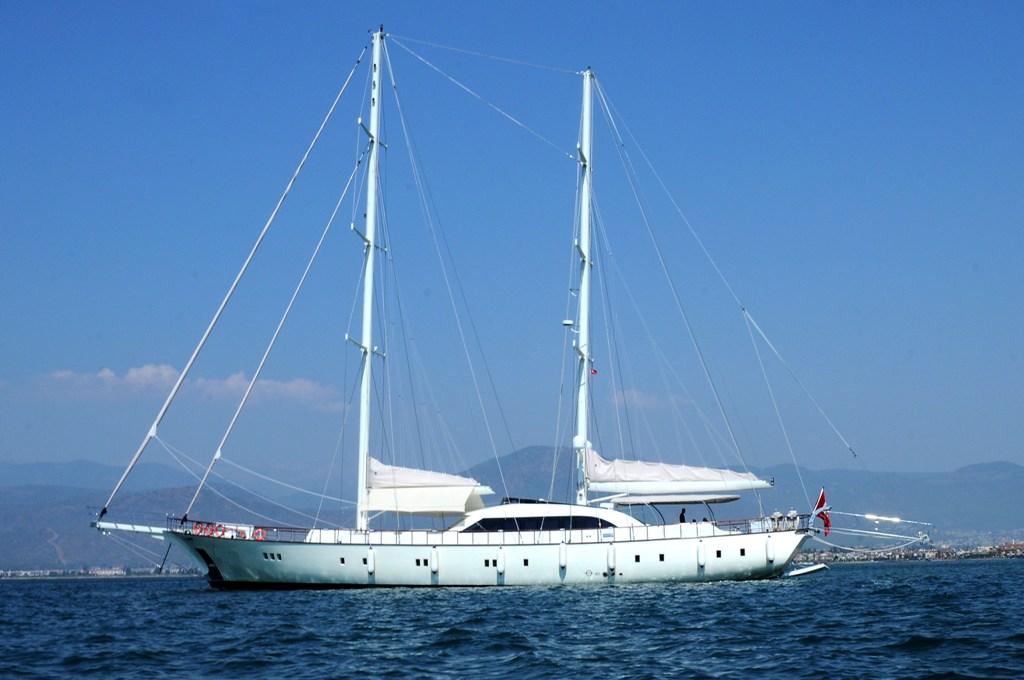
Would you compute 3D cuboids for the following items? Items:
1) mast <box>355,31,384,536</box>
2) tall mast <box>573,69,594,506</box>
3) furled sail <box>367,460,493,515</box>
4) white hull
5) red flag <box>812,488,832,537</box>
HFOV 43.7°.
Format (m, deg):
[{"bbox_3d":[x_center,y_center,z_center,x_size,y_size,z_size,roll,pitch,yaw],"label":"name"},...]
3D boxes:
[{"bbox_3d":[-9.178,-4.516,83.098,0.520,33.441,0.450,-1,-10,13],"label":"mast"},{"bbox_3d":[4.575,-3.636,79.720,0.500,27.831,0.450,-1,-10,13],"label":"tall mast"},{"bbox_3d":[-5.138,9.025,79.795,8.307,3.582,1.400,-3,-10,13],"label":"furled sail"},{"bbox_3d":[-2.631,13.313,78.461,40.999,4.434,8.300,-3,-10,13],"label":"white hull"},{"bbox_3d":[18.053,9.981,74.190,1.072,2.822,0.550,-3,-10,13],"label":"red flag"}]

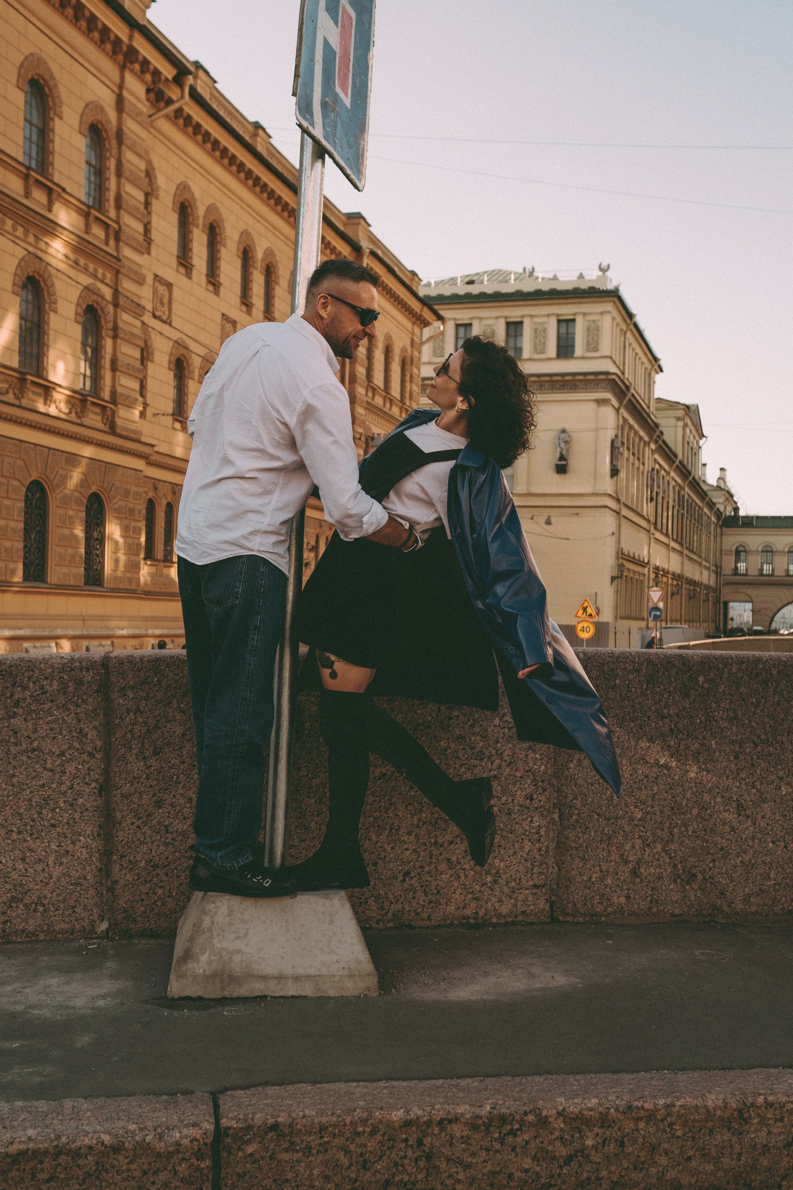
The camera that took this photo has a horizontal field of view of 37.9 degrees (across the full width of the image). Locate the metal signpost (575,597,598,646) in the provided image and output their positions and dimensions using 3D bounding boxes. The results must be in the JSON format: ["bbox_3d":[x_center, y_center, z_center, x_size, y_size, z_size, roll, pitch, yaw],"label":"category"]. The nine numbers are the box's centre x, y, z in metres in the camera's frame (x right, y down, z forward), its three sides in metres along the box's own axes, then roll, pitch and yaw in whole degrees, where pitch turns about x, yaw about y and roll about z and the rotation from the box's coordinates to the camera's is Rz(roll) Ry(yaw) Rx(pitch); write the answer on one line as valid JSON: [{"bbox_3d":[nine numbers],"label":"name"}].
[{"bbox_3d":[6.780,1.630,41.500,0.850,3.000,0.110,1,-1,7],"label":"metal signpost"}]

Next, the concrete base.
[{"bbox_3d":[-0.360,0.948,3.360,0.560,0.257,0.555,2,-1,-8],"label":"concrete base"}]

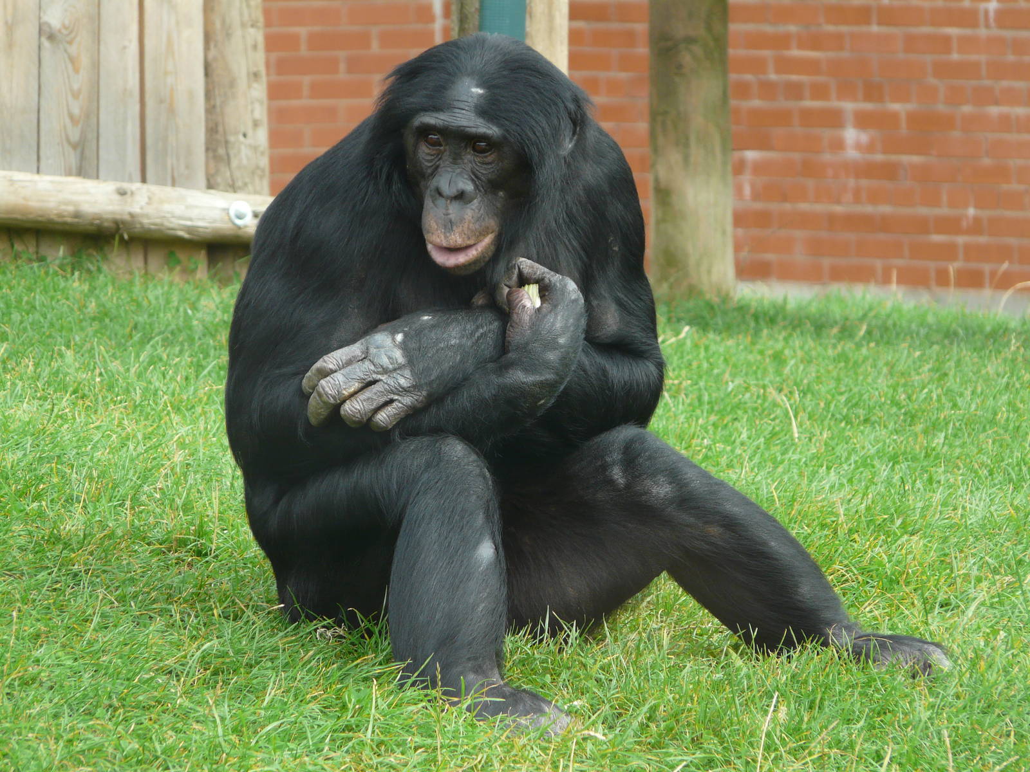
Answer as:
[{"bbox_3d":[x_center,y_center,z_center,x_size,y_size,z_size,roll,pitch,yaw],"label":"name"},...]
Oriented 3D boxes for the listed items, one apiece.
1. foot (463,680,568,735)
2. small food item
[{"bbox_3d":[-0.017,0.346,9.500,0.085,0.070,0.190,-9,12,-43],"label":"foot"},{"bbox_3d":[0.017,-0.100,9.680,0.023,0.032,0.020,-12,6,-6],"label":"small food item"}]

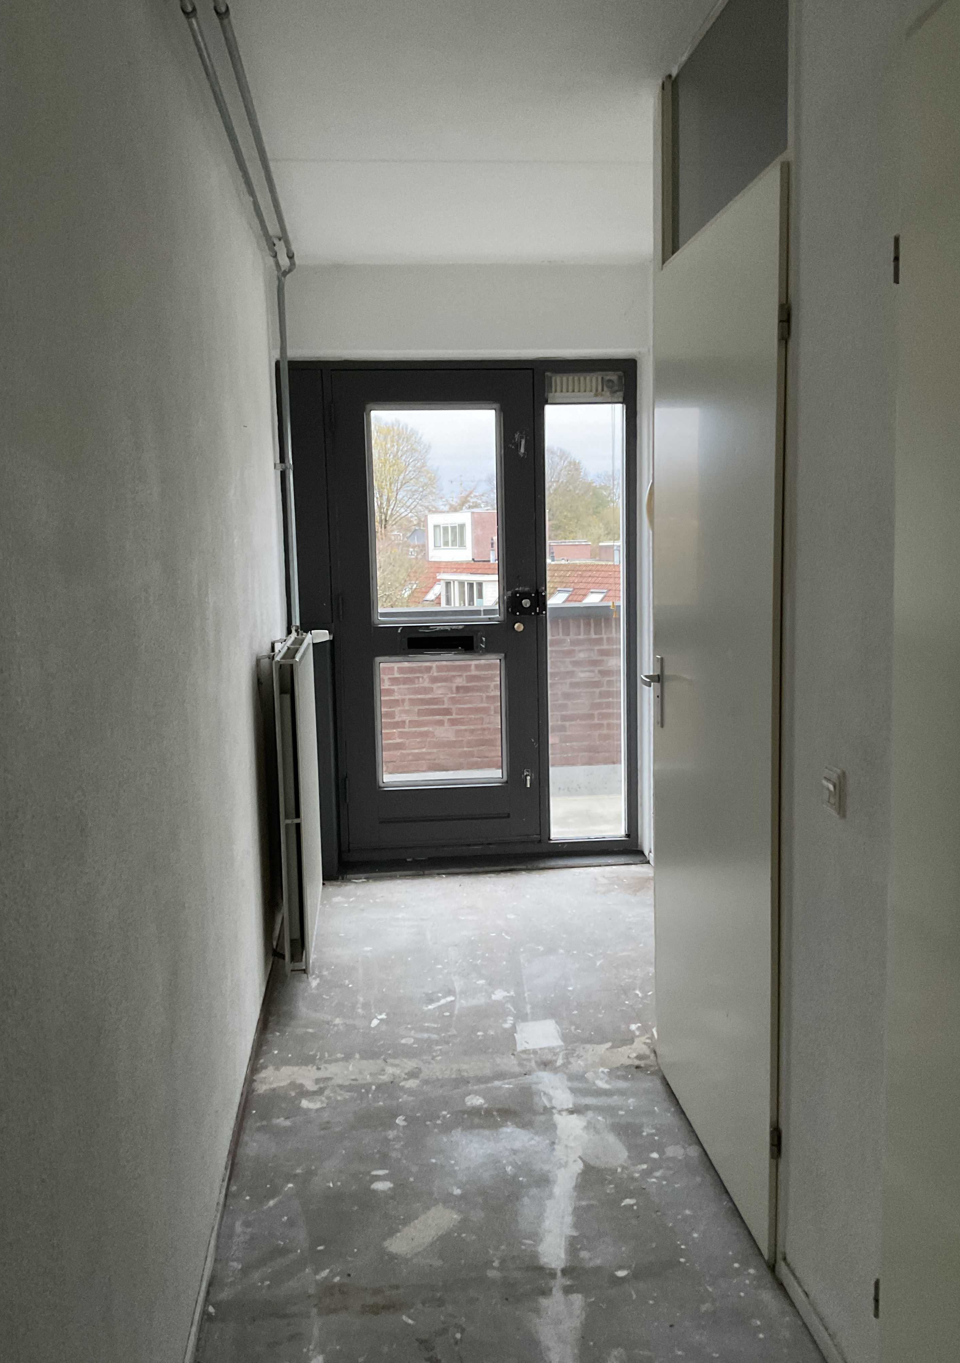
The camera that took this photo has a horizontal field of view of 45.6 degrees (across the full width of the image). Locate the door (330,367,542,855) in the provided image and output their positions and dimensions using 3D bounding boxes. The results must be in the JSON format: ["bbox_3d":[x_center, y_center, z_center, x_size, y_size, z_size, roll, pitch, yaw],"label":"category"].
[{"bbox_3d":[-0.171,-0.285,4.801,0.830,2.005,0.045,-2,8,-5],"label":"door"}]

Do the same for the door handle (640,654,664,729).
[{"bbox_3d":[0.430,0.029,2.807,0.056,0.176,0.130,-2,8,-5],"label":"door handle"}]

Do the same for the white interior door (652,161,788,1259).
[{"bbox_3d":[0.509,0.063,2.474,0.040,2.015,0.835,-2,8,-5],"label":"white interior door"}]

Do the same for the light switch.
[{"bbox_3d":[0.577,0.176,1.868,0.015,0.080,0.077,-2,8,-5],"label":"light switch"}]

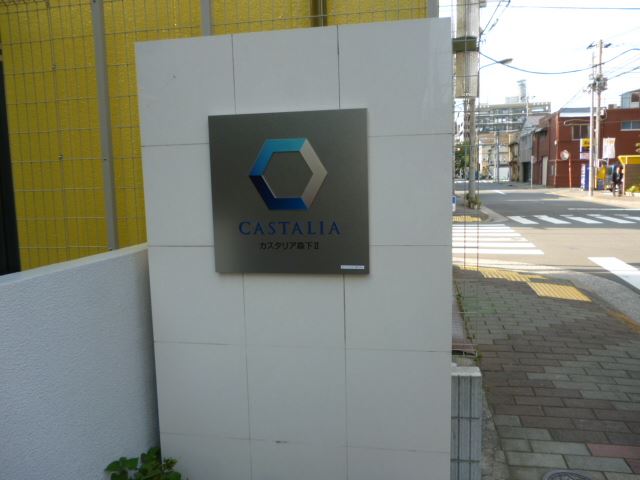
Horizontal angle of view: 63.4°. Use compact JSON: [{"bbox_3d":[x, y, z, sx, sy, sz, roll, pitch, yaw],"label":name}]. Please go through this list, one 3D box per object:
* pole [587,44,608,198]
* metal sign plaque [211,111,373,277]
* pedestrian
[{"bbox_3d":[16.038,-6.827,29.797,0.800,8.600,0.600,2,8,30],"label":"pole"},{"bbox_3d":[-0.116,-0.172,1.945,0.600,0.600,0.025,0,7,10],"label":"metal sign plaque"},{"bbox_3d":[16.594,-3.264,28.701,0.550,1.710,0.400,4,8,37],"label":"pedestrian"}]

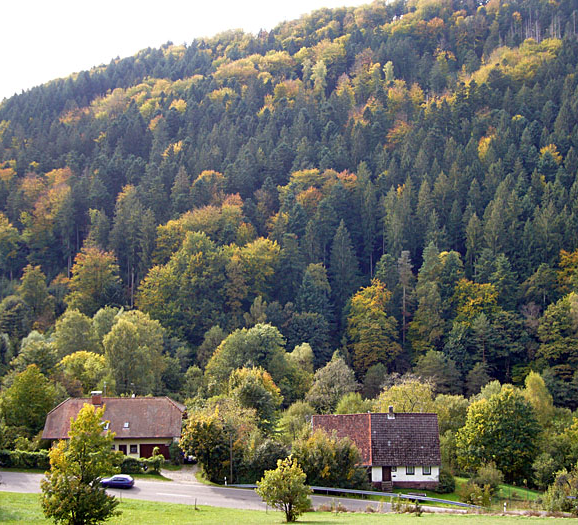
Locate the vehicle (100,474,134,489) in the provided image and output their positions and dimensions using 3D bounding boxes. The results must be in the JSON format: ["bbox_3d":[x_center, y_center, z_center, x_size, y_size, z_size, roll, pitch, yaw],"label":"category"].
[{"bbox_3d":[-19.750,24.900,90.400,3.900,1.420,1.680,0,0,13],"label":"vehicle"}]

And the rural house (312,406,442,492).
[{"bbox_3d":[10.750,22.900,99.600,15.400,9.400,8.600,0,0,0],"label":"rural house"}]

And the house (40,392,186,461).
[{"bbox_3d":[-22.550,21.200,105.100,17.600,8.400,10.000,0,0,-2],"label":"house"}]

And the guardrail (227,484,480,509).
[{"bbox_3d":[6.400,25.270,85.800,27.800,0.760,0.320,0,0,15],"label":"guardrail"}]

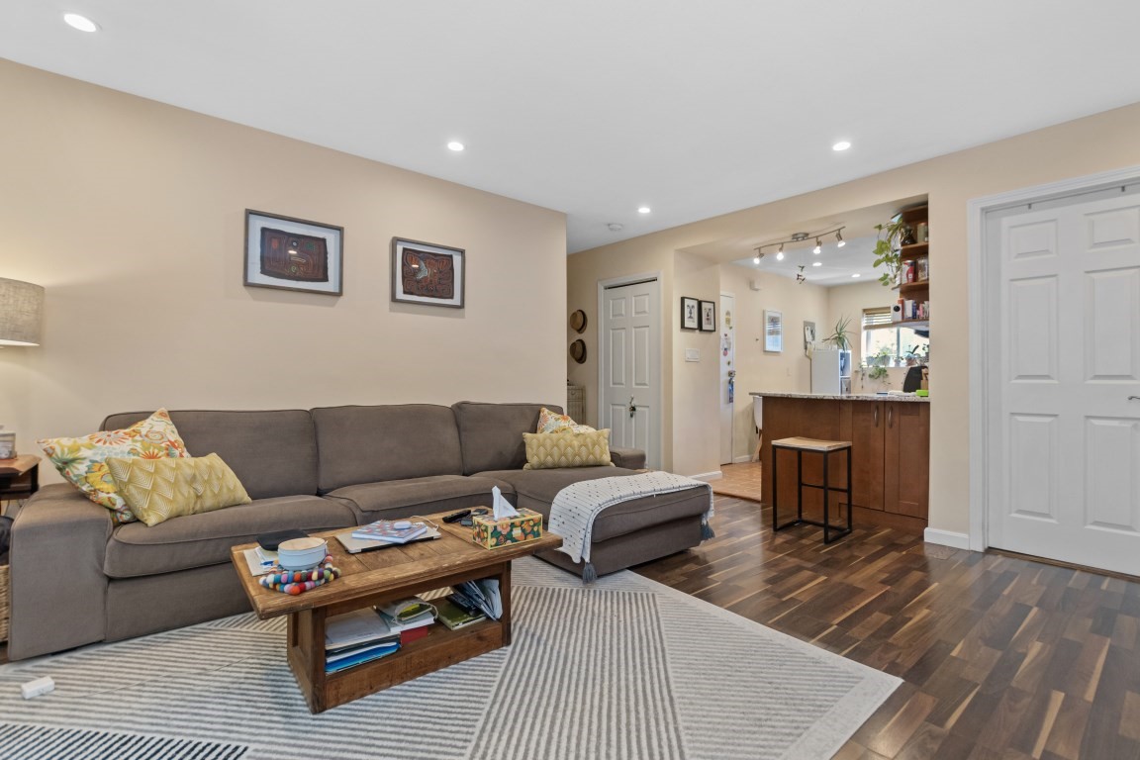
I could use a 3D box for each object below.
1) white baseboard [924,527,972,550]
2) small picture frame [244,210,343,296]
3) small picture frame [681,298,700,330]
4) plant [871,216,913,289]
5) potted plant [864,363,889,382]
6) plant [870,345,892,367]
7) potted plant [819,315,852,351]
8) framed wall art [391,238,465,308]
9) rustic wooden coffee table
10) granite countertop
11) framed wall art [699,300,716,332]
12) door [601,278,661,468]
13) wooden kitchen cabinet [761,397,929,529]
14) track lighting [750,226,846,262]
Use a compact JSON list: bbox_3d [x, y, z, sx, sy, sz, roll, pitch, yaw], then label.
[{"bbox_3d":[2.388,1.000,3.008,0.020,0.090,0.230,0,0,-43],"label":"white baseboard"},{"bbox_3d":[-1.645,-0.748,2.858,0.513,0.436,0.030,0,0,-37],"label":"small picture frame"},{"bbox_3d":[1.160,-0.630,4.570,0.252,0.300,0.026,0,0,-41],"label":"small picture frame"},{"bbox_3d":[2.297,-0.913,3.384,0.200,0.480,0.190,0,0,-43],"label":"plant"},{"bbox_3d":[4.300,-0.090,6.650,0.220,0.280,0.280,0,0,-44],"label":"potted plant"},{"bbox_3d":[4.453,-0.348,6.817,0.200,0.295,0.200,0,0,-43],"label":"plant"},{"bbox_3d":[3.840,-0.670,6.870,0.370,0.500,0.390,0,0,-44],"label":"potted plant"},{"bbox_3d":[-0.990,-0.742,3.360,0.516,0.436,0.030,0,0,-37],"label":"framed wall art"},{"bbox_3d":[-0.626,0.814,1.788,1.010,0.414,0.596,0,0,-39],"label":"rustic wooden coffee table"},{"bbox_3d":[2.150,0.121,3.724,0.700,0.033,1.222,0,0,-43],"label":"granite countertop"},{"bbox_3d":[1.385,-0.630,4.770,0.255,0.300,0.026,0,0,-41],"label":"framed wall art"},{"bbox_3d":[0.600,0.020,4.790,0.060,2.040,0.760,0,0,-44],"label":"door"},{"bbox_3d":[2.180,0.575,3.680,0.600,0.900,1.140,0,0,-44],"label":"wooden kitchen cabinet"},{"bbox_3d":[1.820,-1.085,3.790,0.130,0.190,0.720,0,0,-38],"label":"track lighting"}]

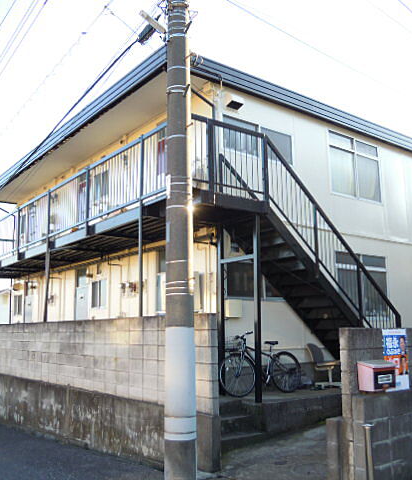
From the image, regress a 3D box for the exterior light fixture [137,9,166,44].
[{"bbox_3d":[-0.611,-2.459,5.963,0.130,0.200,0.460,-9,-13,40],"label":"exterior light fixture"}]

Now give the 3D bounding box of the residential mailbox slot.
[{"bbox_3d":[1.617,1.269,4.841,0.360,0.265,0.190,7,-12,-37],"label":"residential mailbox slot"}]

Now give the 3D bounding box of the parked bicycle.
[{"bbox_3d":[0.960,2.056,8.639,1.700,1.040,0.570,6,-12,-35],"label":"parked bicycle"}]

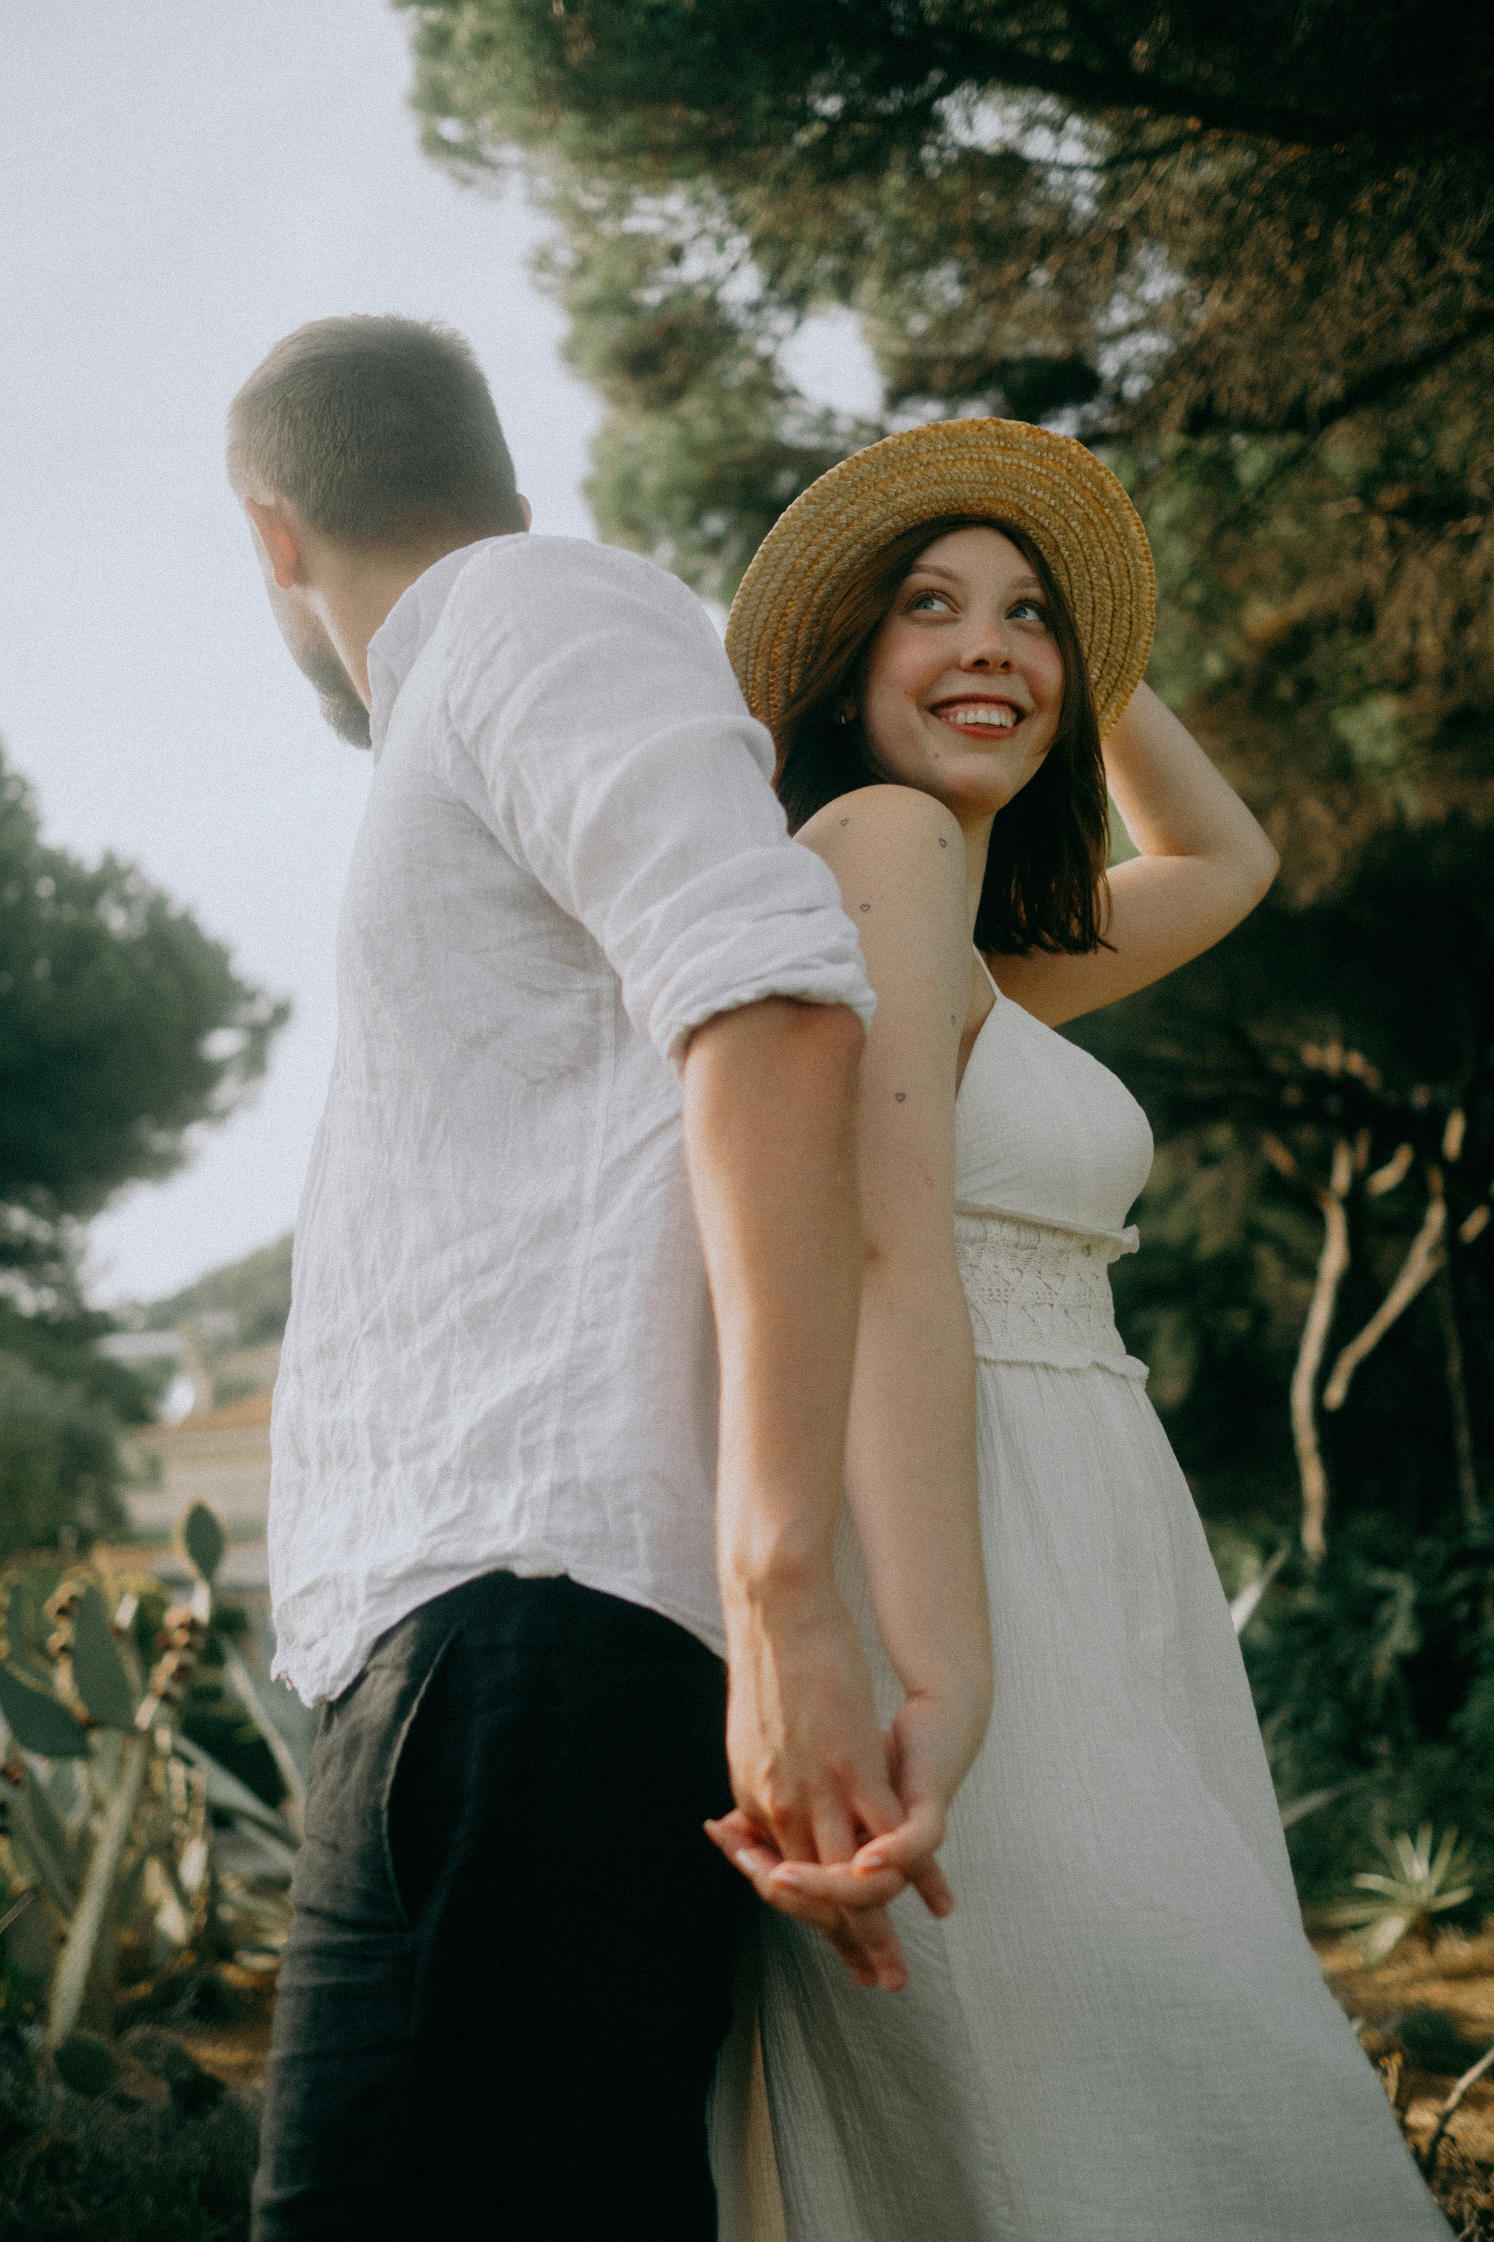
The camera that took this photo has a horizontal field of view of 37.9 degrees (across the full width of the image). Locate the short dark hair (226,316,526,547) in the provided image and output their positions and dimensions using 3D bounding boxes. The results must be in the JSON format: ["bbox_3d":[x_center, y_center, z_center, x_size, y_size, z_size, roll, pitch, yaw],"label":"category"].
[{"bbox_3d":[-0.231,-0.419,1.360,0.172,0.162,0.200,7,-14,-31],"label":"short dark hair"}]

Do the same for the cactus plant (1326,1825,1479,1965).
[{"bbox_3d":[1.619,1.912,5.400,0.370,0.310,0.370,0,-12,0],"label":"cactus plant"}]

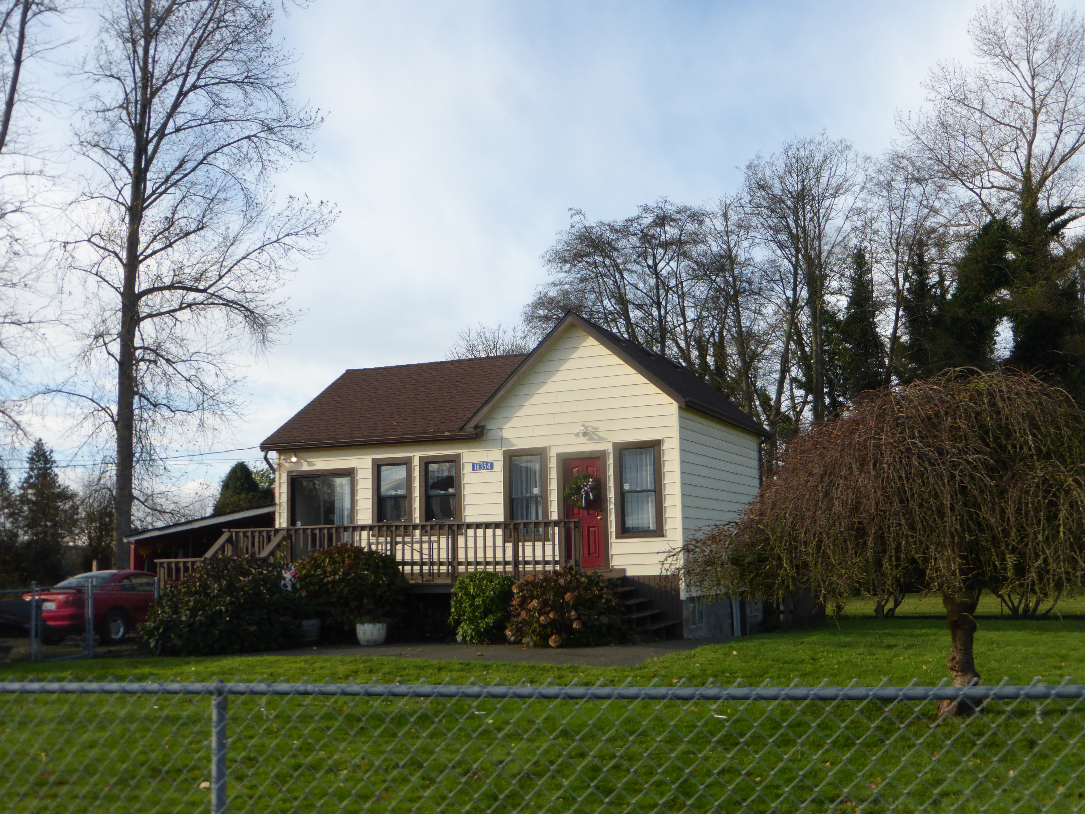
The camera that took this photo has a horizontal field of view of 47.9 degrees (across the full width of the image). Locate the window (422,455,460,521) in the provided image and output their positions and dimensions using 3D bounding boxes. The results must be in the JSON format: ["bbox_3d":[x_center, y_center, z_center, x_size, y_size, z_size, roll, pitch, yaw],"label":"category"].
[{"bbox_3d":[-1.993,1.690,23.923,0.840,1.440,0.130,-4,-8,23],"label":"window"}]

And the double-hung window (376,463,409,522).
[{"bbox_3d":[-2.988,1.778,24.471,0.700,1.280,0.120,-4,-8,23],"label":"double-hung window"}]

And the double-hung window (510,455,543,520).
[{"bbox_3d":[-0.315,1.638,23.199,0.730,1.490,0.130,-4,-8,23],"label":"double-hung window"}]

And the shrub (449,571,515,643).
[{"bbox_3d":[-1.019,3.395,20.700,1.100,1.220,1.100,-1,-7,0],"label":"shrub"}]

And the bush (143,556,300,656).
[{"bbox_3d":[-5.335,3.329,20.300,2.550,1.620,1.900,-4,-8,23],"label":"bush"}]

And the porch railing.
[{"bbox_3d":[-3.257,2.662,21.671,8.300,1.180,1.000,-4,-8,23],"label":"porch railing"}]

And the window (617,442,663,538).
[{"bbox_3d":[1.761,1.505,22.455,0.930,1.760,0.120,-4,-8,23],"label":"window"}]

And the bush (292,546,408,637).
[{"bbox_3d":[-3.445,3.404,21.934,1.900,1.680,1.500,-4,-8,23],"label":"bush"}]

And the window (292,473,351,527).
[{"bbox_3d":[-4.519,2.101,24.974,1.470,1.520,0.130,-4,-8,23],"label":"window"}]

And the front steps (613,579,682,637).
[{"bbox_3d":[1.614,3.566,21.353,1.150,1.080,1.650,-4,-8,23],"label":"front steps"}]

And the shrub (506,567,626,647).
[{"bbox_3d":[0.399,3.278,20.208,1.900,1.380,1.500,-4,-8,23],"label":"shrub"}]

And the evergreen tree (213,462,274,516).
[{"bbox_3d":[-11.011,4.752,45.072,2.700,5.350,2.700,-4,-8,23],"label":"evergreen tree"}]

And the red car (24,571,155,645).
[{"bbox_3d":[-8.380,4.070,24.950,1.840,1.360,4.600,-4,-8,24],"label":"red car"}]

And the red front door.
[{"bbox_3d":[0.792,1.975,22.867,0.840,2.060,0.100,-4,-8,23],"label":"red front door"}]

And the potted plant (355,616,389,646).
[{"bbox_3d":[-3.015,3.958,21.579,0.560,0.530,0.560,-1,-7,0],"label":"potted plant"}]

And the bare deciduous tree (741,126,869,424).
[{"bbox_3d":[10.492,-1.974,48.577,4.900,18.340,4.900,-1,-7,0],"label":"bare deciduous tree"}]

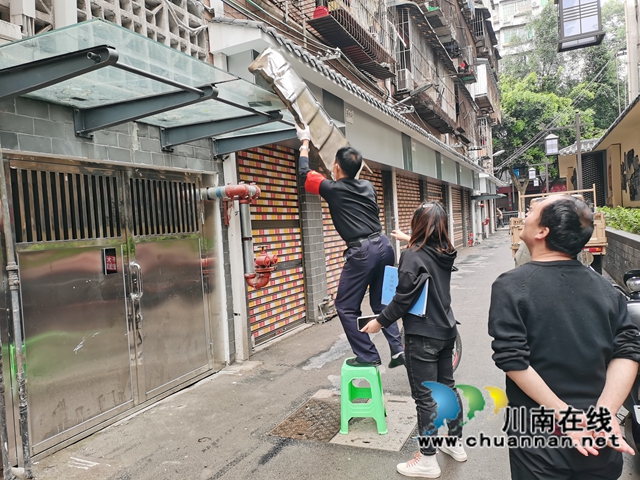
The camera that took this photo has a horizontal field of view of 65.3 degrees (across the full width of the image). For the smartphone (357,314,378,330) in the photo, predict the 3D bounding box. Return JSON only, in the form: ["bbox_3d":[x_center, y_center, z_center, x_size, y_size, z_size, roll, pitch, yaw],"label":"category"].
[{"bbox_3d":[0.301,0.484,2.920,0.159,0.077,0.009,-8,-8,9],"label":"smartphone"}]

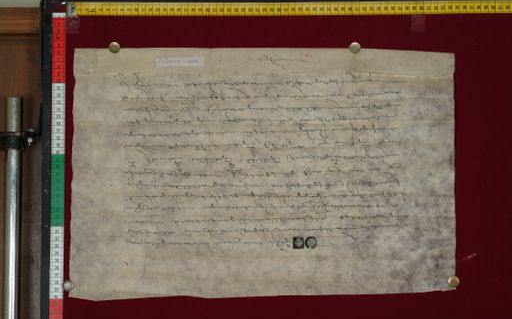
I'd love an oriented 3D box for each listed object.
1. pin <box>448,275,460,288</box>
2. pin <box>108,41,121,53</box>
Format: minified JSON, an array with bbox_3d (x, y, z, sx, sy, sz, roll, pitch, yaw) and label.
[{"bbox_3d":[0.273,0.168,1.728,0.015,0.015,0.009,0,-4,0],"label":"pin"},{"bbox_3d":[-0.198,-0.157,1.752,0.015,0.015,0.009,0,-4,0],"label":"pin"}]

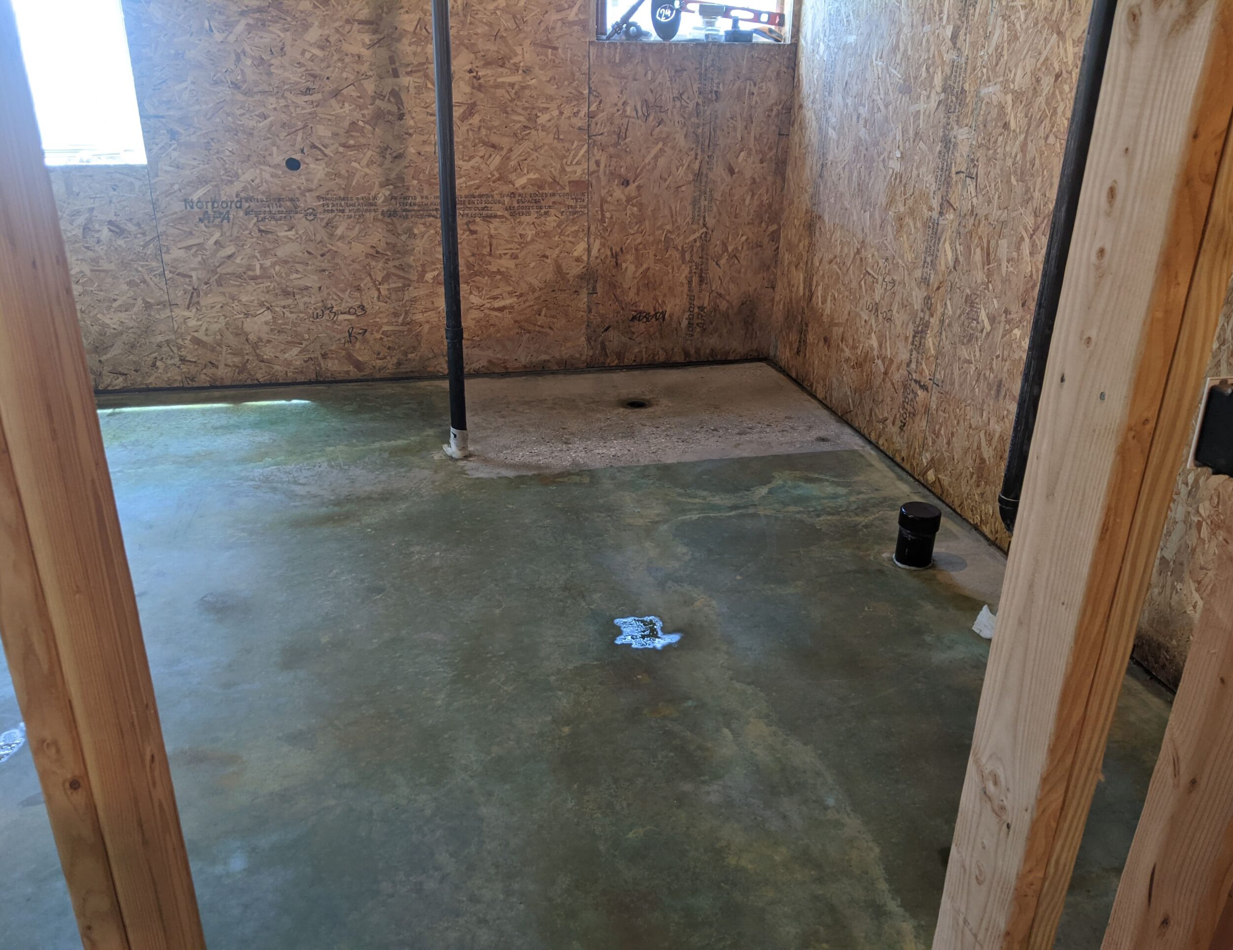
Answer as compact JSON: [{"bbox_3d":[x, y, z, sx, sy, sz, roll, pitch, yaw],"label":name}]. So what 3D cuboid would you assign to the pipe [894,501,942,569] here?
[{"bbox_3d":[0.978,0.195,3.206,0.127,0.179,0.127,-3,23,-11],"label":"pipe"}]

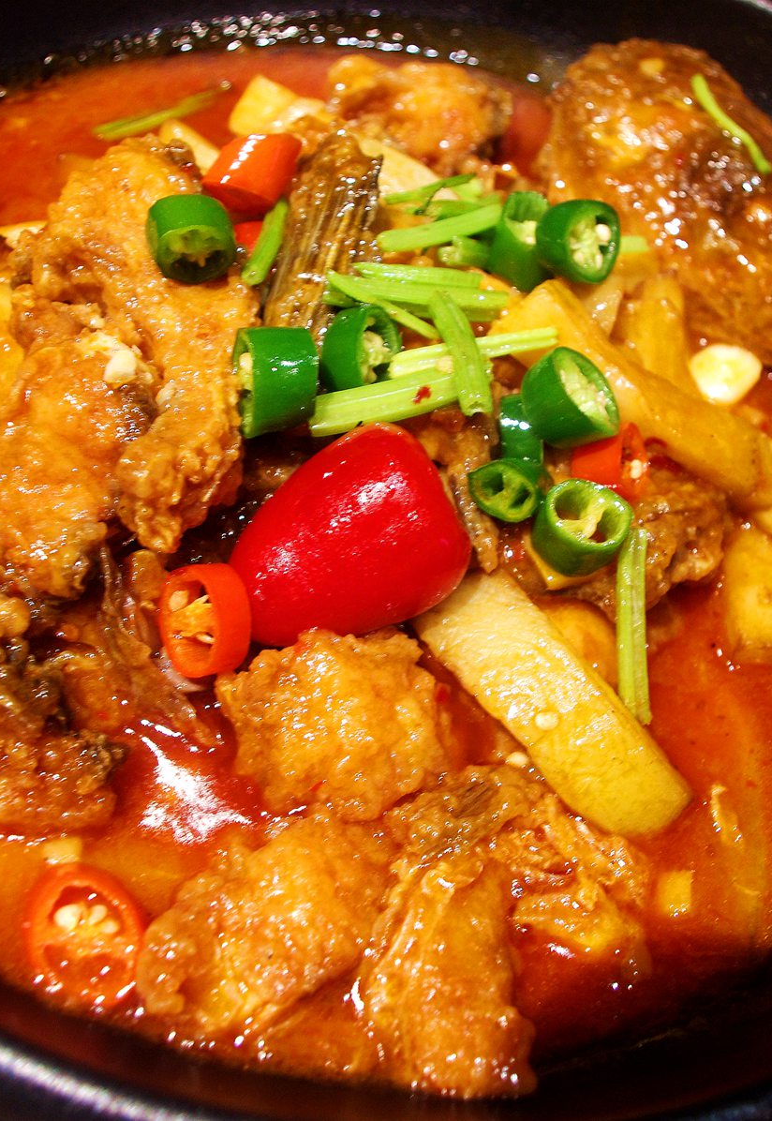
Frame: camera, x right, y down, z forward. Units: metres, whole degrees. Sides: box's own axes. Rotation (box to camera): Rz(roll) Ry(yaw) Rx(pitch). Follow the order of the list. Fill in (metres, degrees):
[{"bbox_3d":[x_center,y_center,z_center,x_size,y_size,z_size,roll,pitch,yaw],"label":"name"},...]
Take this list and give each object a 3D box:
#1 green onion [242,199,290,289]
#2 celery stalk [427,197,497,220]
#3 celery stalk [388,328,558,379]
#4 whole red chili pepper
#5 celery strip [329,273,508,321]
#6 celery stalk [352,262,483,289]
[{"bbox_3d":[-0.027,-0.075,0.293,0.004,0.004,0.042,10,41,1],"label":"green onion"},{"bbox_3d":[0.018,-0.088,0.315,0.019,0.004,0.004,-6,53,1],"label":"celery stalk"},{"bbox_3d":[0.020,-0.046,0.275,0.041,0.004,0.005,-13,55,-19],"label":"celery stalk"},{"bbox_3d":[-0.007,-0.005,0.242,0.038,0.030,0.047,40,58,22],"label":"whole red chili pepper"},{"bbox_3d":[0.007,-0.059,0.282,0.041,0.004,0.005,8,52,-2],"label":"celery strip"},{"bbox_3d":[0.007,-0.064,0.287,0.030,0.004,0.004,6,52,-2],"label":"celery stalk"}]

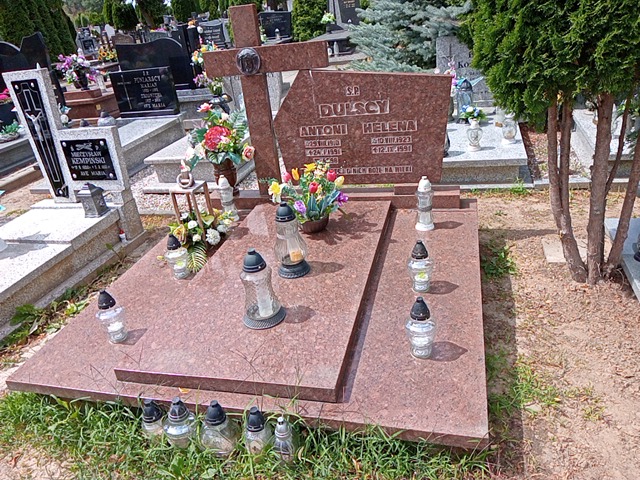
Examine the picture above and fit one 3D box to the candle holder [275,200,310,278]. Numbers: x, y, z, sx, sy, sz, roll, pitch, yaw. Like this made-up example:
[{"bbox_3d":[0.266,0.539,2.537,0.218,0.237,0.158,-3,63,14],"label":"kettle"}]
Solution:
[{"bbox_3d":[-0.152,-0.010,2.493,0.170,0.360,0.170,1,28,15],"label":"candle holder"}]

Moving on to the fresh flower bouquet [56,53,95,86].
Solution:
[{"bbox_3d":[-2.992,-2.107,6.362,0.520,0.360,0.400,1,28,15],"label":"fresh flower bouquet"}]

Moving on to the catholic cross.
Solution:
[{"bbox_3d":[-0.286,-0.819,3.181,0.760,1.144,0.100,1,28,15],"label":"catholic cross"}]

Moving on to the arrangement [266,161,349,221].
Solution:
[{"bbox_3d":[-0.069,-0.250,2.874,0.460,0.385,0.360,1,28,15],"label":"arrangement"}]

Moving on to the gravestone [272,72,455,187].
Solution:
[{"bbox_3d":[0.251,-0.696,3.199,1.092,0.720,0.075,1,28,15],"label":"gravestone"}]

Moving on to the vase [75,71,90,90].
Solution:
[{"bbox_3d":[-2.938,-1.974,6.419,0.150,0.243,0.150,1,28,15],"label":"vase"}]

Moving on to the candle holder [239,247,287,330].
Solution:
[{"bbox_3d":[-0.261,0.186,2.162,0.193,0.335,0.193,1,28,15],"label":"candle holder"}]

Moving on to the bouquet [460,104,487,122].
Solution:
[{"bbox_3d":[1.283,-1.063,4.344,0.215,0.155,0.190,1,28,15],"label":"bouquet"}]

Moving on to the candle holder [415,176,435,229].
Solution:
[{"bbox_3d":[0.587,-0.211,2.906,0.107,0.306,0.107,1,28,15],"label":"candle holder"}]

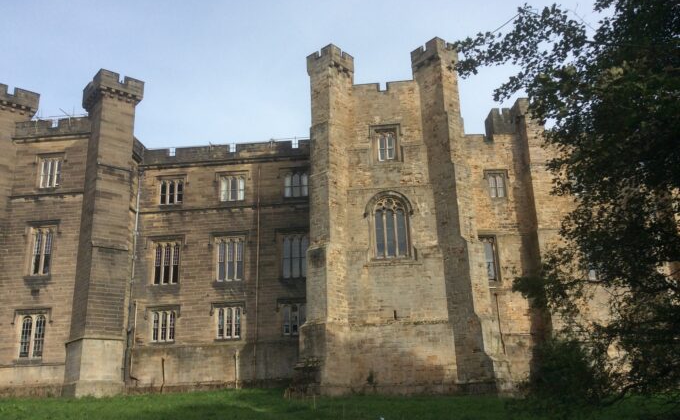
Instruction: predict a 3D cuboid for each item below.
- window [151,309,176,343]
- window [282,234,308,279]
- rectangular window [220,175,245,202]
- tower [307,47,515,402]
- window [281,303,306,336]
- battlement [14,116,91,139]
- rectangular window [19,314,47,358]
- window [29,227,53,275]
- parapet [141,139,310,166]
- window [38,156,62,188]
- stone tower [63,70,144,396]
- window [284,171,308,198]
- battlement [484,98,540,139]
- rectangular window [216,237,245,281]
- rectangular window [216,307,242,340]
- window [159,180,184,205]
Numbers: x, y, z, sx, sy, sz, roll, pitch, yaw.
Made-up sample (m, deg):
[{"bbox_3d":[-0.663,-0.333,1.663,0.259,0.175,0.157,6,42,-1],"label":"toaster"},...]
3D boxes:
[{"bbox_3d":[-12.030,7.904,42.929,1.698,2.227,0.300,-3,-18,4],"label":"window"},{"bbox_3d":[-3.002,3.240,43.608,1.956,3.026,0.300,-3,-18,4],"label":"window"},{"bbox_3d":[-7.388,-1.506,43.050,1.720,1.920,0.300,-3,-17,4],"label":"rectangular window"},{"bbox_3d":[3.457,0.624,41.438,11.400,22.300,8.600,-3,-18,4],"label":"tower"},{"bbox_3d":[-2.908,6.995,40.094,1.700,2.080,0.300,-3,-17,4],"label":"window"},{"bbox_3d":[-19.489,-5.492,42.893,5.213,1.289,0.600,-3,-18,4],"label":"battlement"},{"bbox_3d":[-17.890,7.303,36.370,1.619,2.570,0.300,-3,-17,4],"label":"rectangular window"},{"bbox_3d":[-18.971,2.727,40.158,1.400,3.085,0.300,-3,-18,4],"label":"window"},{"bbox_3d":[-8.019,-3.888,43.821,12.280,1.520,0.700,-3,-17,4],"label":"parapet"},{"bbox_3d":[-19.243,-2.471,41.849,1.500,2.188,0.300,-3,-18,4],"label":"window"},{"bbox_3d":[-15.141,1.231,39.974,3.000,20.700,3.300,13,-23,-38],"label":"stone tower"},{"bbox_3d":[-3.107,-1.735,45.213,1.754,1.876,0.300,-3,-18,4],"label":"window"},{"bbox_3d":[11.724,-5.893,42.578,3.240,2.040,2.800,-3,-17,4],"label":"battlement"},{"bbox_3d":[-7.637,3.407,43.974,1.929,3.051,0.300,-3,-18,4],"label":"rectangular window"},{"bbox_3d":[-7.159,7.243,40.416,1.720,2.080,0.300,-3,-17,4],"label":"rectangular window"},{"bbox_3d":[-11.649,-1.276,43.379,1.720,1.920,0.300,-3,-17,4],"label":"window"}]

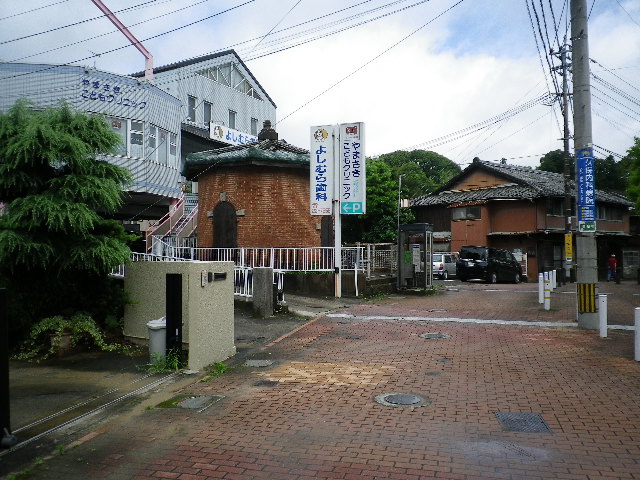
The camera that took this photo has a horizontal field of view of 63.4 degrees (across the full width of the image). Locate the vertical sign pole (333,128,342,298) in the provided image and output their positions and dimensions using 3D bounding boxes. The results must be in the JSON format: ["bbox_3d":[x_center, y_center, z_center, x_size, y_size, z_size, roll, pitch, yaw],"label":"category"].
[{"bbox_3d":[0.561,-0.863,16.400,0.190,5.400,0.190,0,-1,0],"label":"vertical sign pole"}]

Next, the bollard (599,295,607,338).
[{"bbox_3d":[5.093,1.368,9.300,0.130,0.760,0.130,0,-1,0],"label":"bollard"}]

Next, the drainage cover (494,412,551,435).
[{"bbox_3d":[1.818,1.657,4.659,0.400,0.030,0.570,-1,-1,11],"label":"drainage cover"}]

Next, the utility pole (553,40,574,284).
[{"bbox_3d":[12.160,-3.875,25.800,1.100,12.100,0.500,0,-1,0],"label":"utility pole"}]

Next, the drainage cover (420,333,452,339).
[{"bbox_3d":[2.108,1.765,9.448,0.560,0.030,0.560,-1,-1,16],"label":"drainage cover"}]

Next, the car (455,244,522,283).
[{"bbox_3d":[8.950,1.310,26.900,1.720,1.780,4.450,-2,-2,42],"label":"car"}]

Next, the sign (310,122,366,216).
[{"bbox_3d":[0.567,-2.235,16.300,1.740,2.820,0.220,-1,-2,18],"label":"sign"}]

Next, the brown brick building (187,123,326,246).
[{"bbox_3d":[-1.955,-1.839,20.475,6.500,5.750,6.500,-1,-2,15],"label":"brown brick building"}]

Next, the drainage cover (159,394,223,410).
[{"bbox_3d":[-1.386,1.726,5.469,0.510,0.030,0.580,-1,-1,7],"label":"drainage cover"}]

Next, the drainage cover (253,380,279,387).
[{"bbox_3d":[-0.632,1.731,6.182,0.255,0.030,0.255,-1,-1,5],"label":"drainage cover"}]

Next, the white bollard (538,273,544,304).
[{"bbox_3d":[6.127,1.371,14.300,0.130,0.780,0.130,0,-1,0],"label":"white bollard"}]

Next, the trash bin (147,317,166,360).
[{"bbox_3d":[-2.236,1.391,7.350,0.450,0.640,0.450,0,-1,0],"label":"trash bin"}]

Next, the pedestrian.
[{"bbox_3d":[15.372,1.492,27.300,0.520,1.500,0.380,0,-1,0],"label":"pedestrian"}]

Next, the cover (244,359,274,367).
[{"bbox_3d":[-0.840,1.704,7.130,0.400,0.030,0.410,0,-1,5],"label":"cover"}]

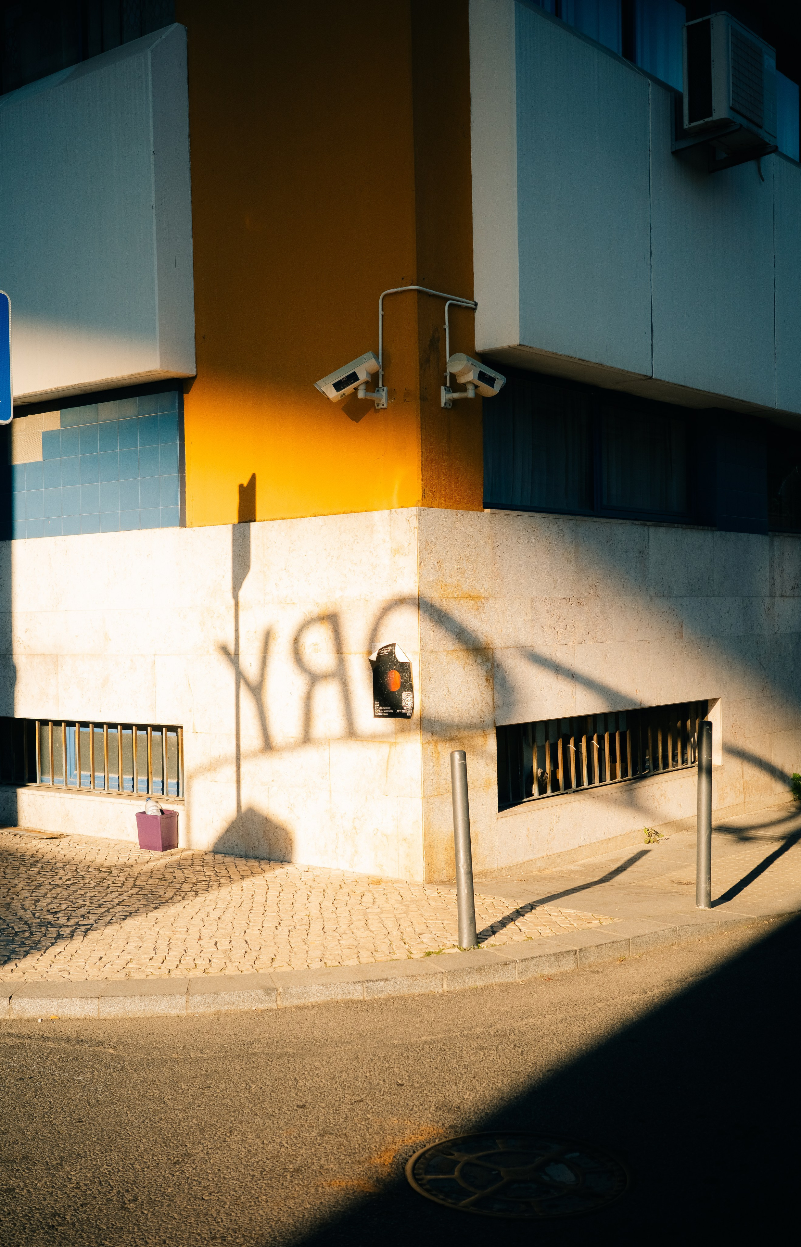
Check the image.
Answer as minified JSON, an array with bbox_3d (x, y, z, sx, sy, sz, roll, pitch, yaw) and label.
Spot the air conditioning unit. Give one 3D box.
[{"bbox_3d":[2.282,-3.702,9.578,0.315,0.703,0.797,-1,1,38],"label":"air conditioning unit"}]

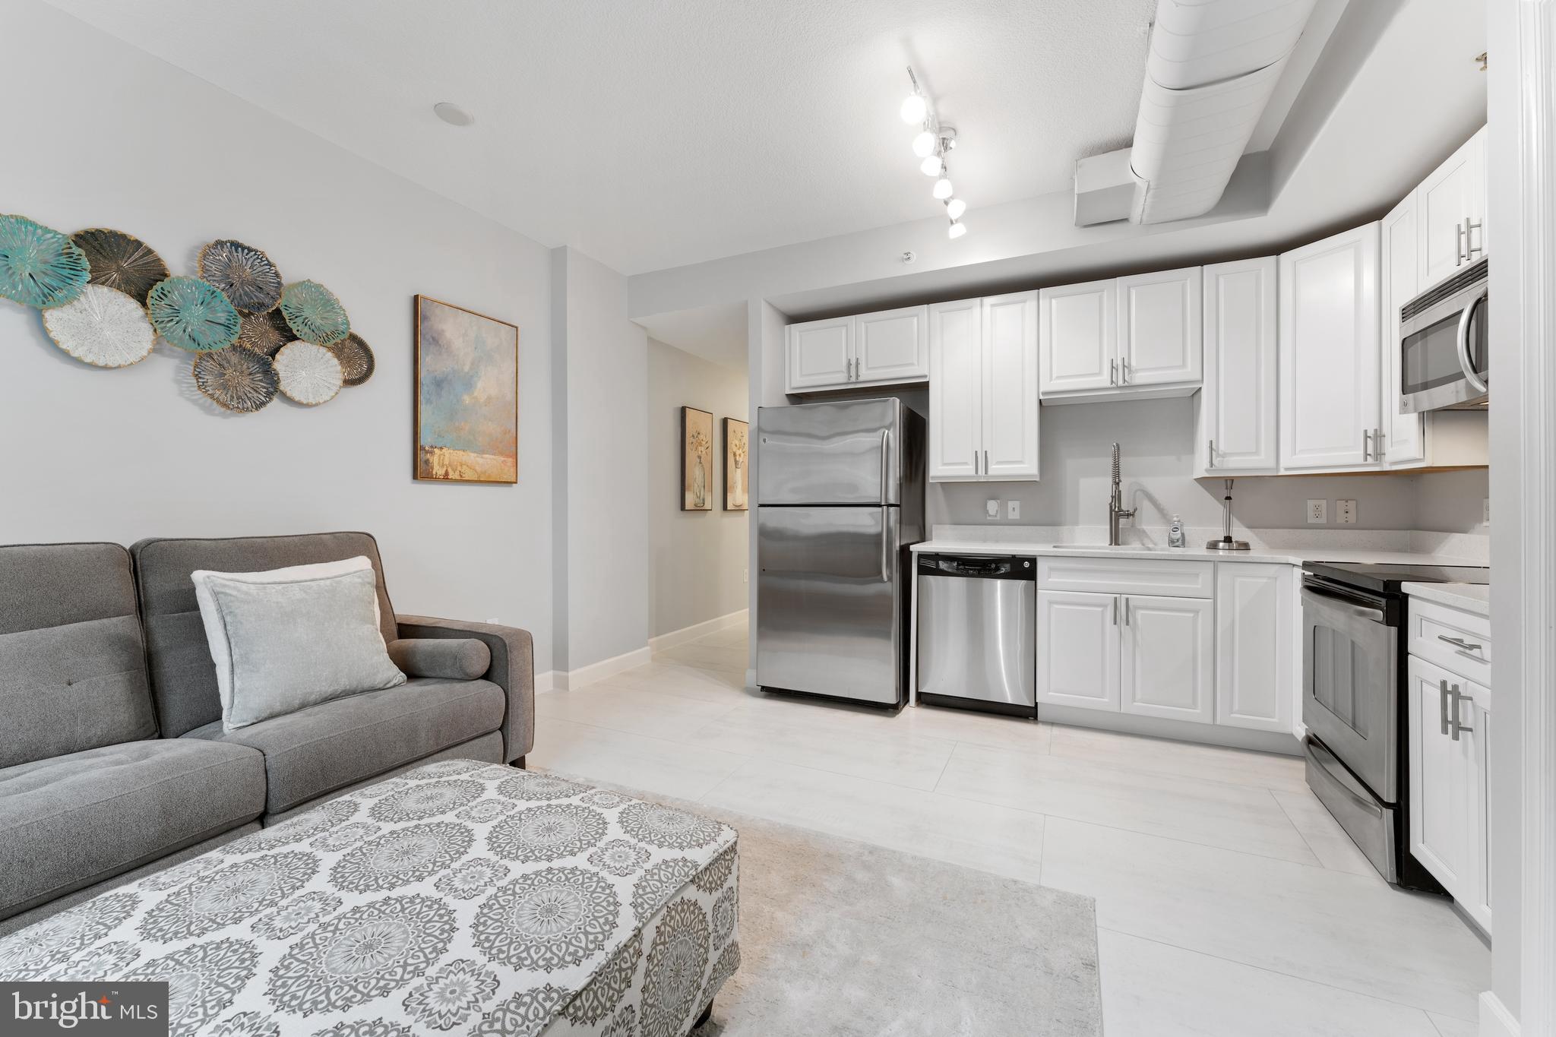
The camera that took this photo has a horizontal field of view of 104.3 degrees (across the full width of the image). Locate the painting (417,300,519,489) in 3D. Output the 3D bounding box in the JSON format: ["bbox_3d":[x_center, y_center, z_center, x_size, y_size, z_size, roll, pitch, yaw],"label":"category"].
[{"bbox_3d":[-1.656,-0.651,3.264,0.038,0.912,0.590,0,0,26],"label":"painting"}]

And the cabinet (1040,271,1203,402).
[{"bbox_3d":[1.879,-0.975,3.374,0.757,0.619,0.320,0,0,26],"label":"cabinet"}]

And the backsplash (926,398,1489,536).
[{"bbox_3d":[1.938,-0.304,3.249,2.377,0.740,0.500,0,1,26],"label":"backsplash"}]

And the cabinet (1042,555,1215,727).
[{"bbox_3d":[1.816,0.584,3.244,0.754,0.780,0.625,0,0,26],"label":"cabinet"}]

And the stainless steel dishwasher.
[{"bbox_3d":[1.188,0.642,3.532,0.612,0.874,0.598,0,1,26],"label":"stainless steel dishwasher"}]

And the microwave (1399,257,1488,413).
[{"bbox_3d":[2.395,-0.598,1.899,0.393,0.410,0.760,0,1,26],"label":"microwave"}]

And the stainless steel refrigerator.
[{"bbox_3d":[0.413,0.208,3.713,0.844,1.720,0.750,0,0,26],"label":"stainless steel refrigerator"}]

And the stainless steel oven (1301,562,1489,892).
[{"bbox_3d":[2.251,0.634,1.970,0.688,0.925,0.756,0,1,26],"label":"stainless steel oven"}]

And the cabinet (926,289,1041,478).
[{"bbox_3d":[1.261,-0.753,3.671,0.610,1.070,0.320,0,0,26],"label":"cabinet"}]

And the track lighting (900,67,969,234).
[{"bbox_3d":[0.691,-1.564,2.603,0.190,0.225,1.170,0,0,26],"label":"track lighting"}]

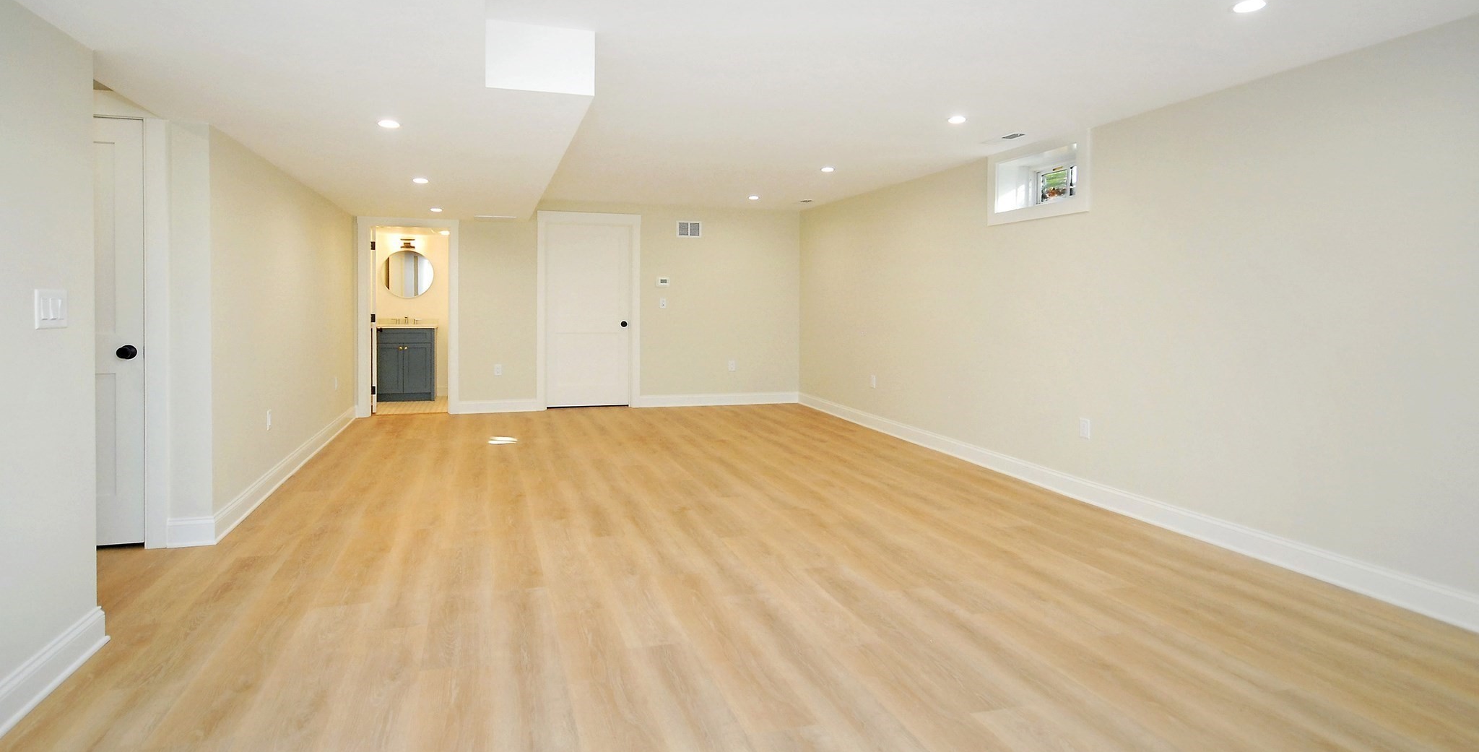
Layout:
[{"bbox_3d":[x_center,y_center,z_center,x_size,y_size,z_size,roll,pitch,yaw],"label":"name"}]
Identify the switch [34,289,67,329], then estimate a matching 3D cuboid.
[{"bbox_3d":[-2.235,-0.217,2.275,0.012,0.126,0.180,-2,5,-20],"label":"switch"}]

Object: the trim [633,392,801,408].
[{"bbox_3d":[-0.238,0.276,8.016,1.930,0.128,0.025,-1,5,-13],"label":"trim"}]

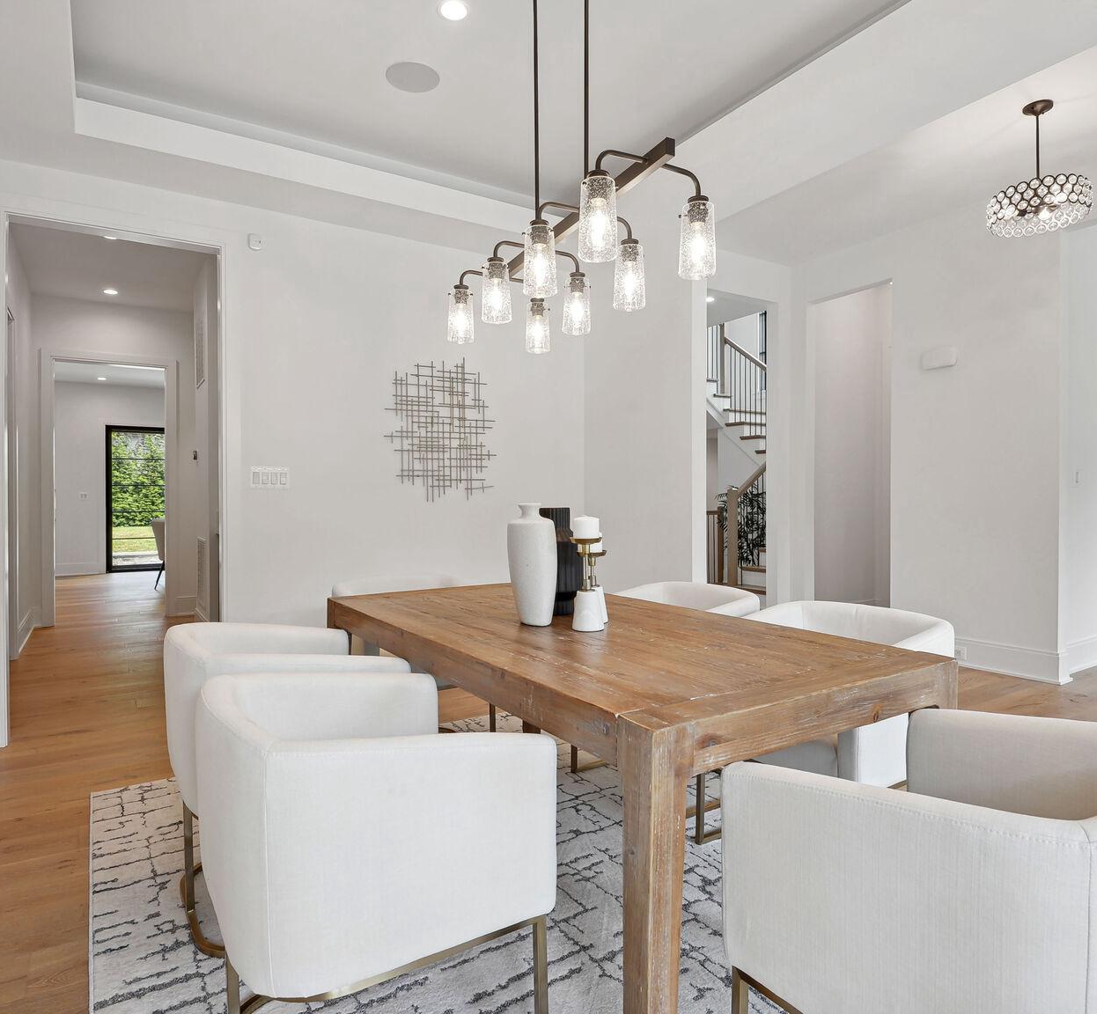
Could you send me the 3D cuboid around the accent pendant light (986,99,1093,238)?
[{"bbox_3d":[2.511,-1.759,3.463,0.445,0.582,0.445,0,0,-34],"label":"accent pendant light"}]

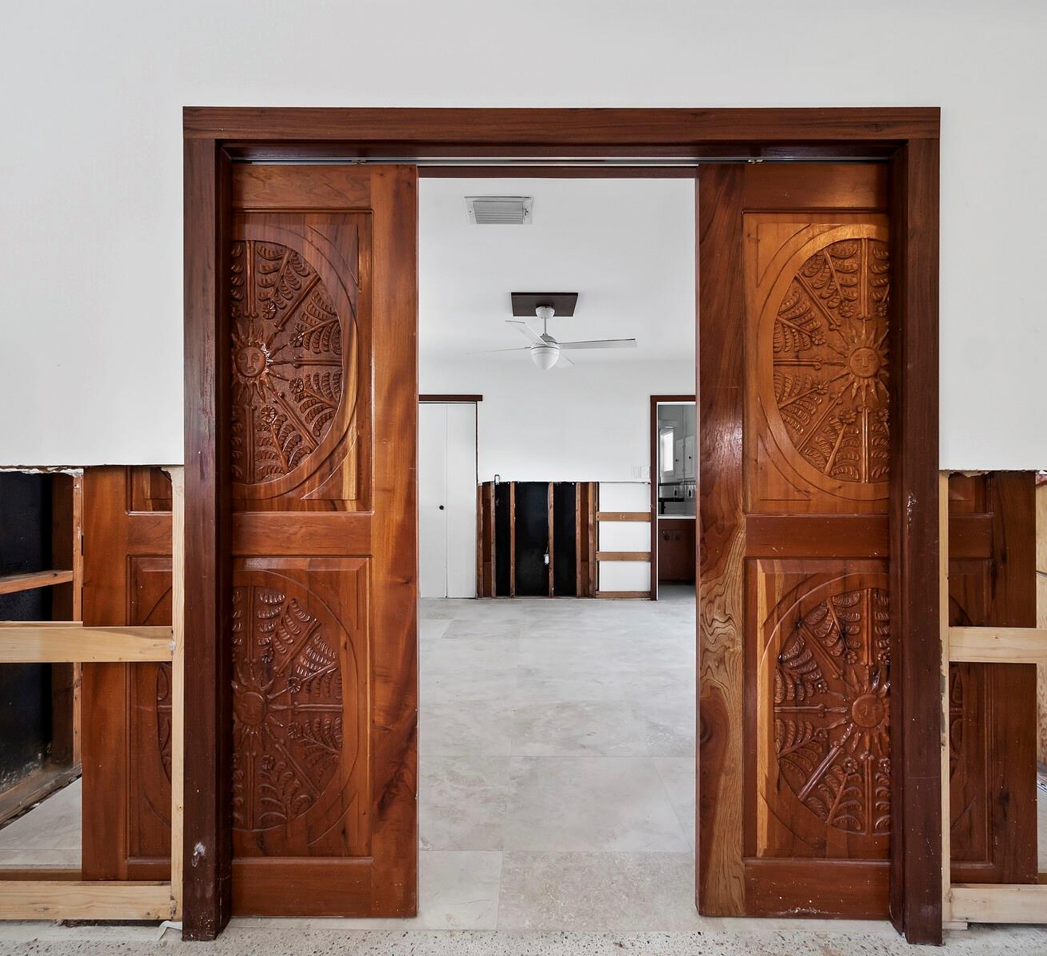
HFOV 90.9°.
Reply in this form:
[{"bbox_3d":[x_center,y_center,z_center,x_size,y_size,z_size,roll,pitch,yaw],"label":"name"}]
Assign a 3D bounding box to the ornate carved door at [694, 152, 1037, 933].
[{"bbox_3d":[0.936,0.170,1.420,0.914,2.044,0.045,0,0,0],"label":"ornate carved door"}]

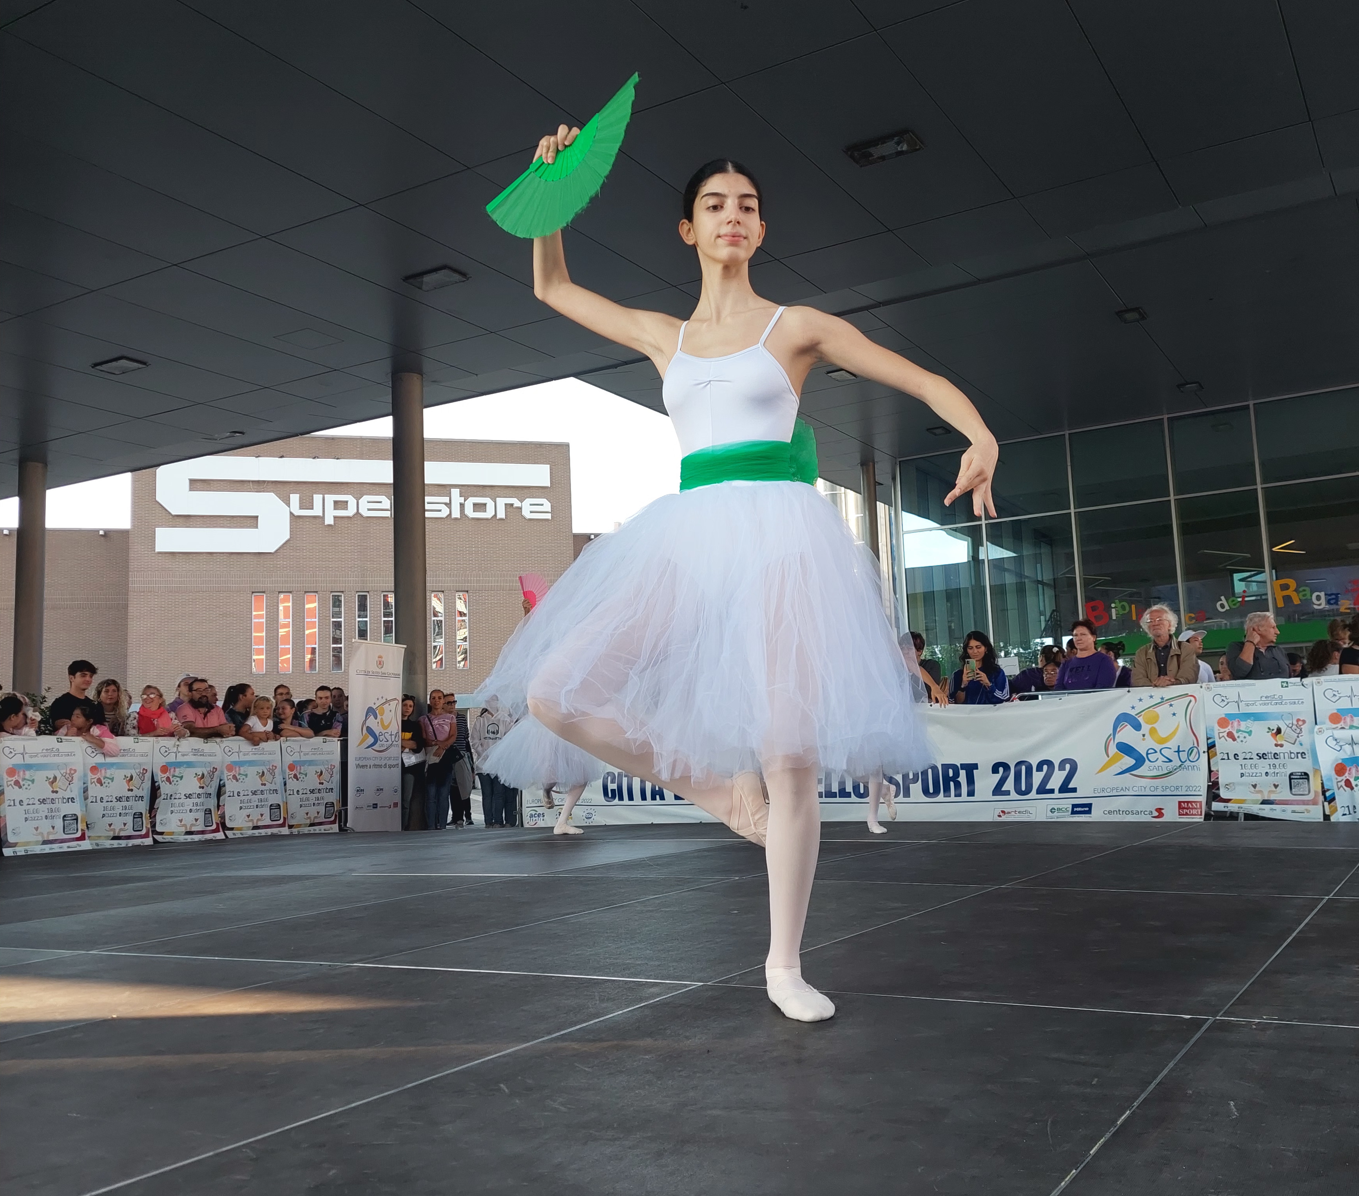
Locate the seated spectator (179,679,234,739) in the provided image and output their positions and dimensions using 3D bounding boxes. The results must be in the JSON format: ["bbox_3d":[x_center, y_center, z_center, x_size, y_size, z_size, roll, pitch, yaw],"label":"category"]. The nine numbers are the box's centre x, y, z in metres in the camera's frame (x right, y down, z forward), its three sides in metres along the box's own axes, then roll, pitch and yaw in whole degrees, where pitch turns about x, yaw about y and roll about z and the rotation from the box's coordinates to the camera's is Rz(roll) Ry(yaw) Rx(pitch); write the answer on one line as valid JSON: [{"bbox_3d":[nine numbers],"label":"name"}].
[{"bbox_3d":[-4.045,1.509,10.740,0.520,1.629,0.480,2,-9,-30],"label":"seated spectator"}]

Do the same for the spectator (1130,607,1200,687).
[{"bbox_3d":[3.255,0.877,8.240,0.520,1.629,0.420,-6,-9,27],"label":"spectator"}]

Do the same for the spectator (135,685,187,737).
[{"bbox_3d":[-4.379,1.520,10.543,0.480,1.580,0.400,0,-8,-18],"label":"spectator"}]

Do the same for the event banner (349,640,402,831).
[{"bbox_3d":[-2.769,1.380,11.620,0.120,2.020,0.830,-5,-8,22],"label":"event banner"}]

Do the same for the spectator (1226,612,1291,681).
[{"bbox_3d":[3.791,0.866,8.045,0.500,1.555,0.380,-3,-8,9],"label":"spectator"}]

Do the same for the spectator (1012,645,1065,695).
[{"bbox_3d":[2.629,1.078,9.000,0.420,1.484,0.450,1,-8,-20],"label":"spectator"}]

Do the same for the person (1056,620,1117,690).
[{"bbox_3d":[2.824,0.946,8.542,0.480,1.606,0.350,-7,-9,30],"label":"person"}]

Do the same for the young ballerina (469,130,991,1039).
[{"bbox_3d":[0.114,-0.108,2.563,0.950,1.783,0.780,-6,-8,23],"label":"young ballerina"}]

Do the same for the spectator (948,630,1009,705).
[{"bbox_3d":[2.250,1.048,9.240,0.480,1.638,0.400,-6,-8,23],"label":"spectator"}]

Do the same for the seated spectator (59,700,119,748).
[{"bbox_3d":[-4.651,1.511,9.804,0.450,1.420,0.420,0,-8,-18],"label":"seated spectator"}]

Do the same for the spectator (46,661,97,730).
[{"bbox_3d":[-4.926,1.383,10.179,0.500,1.797,0.360,2,-9,-30],"label":"spectator"}]

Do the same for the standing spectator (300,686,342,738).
[{"bbox_3d":[-3.297,1.613,11.593,0.480,1.594,0.400,1,-8,-23],"label":"standing spectator"}]

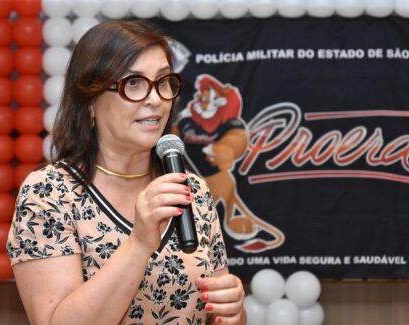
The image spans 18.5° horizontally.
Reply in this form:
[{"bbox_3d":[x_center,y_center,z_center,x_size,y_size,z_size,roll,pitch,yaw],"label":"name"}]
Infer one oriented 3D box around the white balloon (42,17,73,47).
[{"bbox_3d":[-0.651,-0.583,5.600,0.131,0.131,0.131,-1,2,0],"label":"white balloon"}]

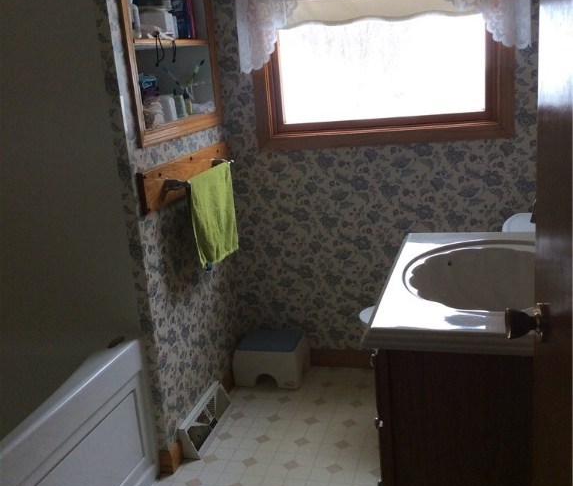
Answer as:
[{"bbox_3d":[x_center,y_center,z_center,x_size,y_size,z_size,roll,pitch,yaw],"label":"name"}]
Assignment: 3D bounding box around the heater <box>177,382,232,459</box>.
[{"bbox_3d":[-0.300,0.669,2.726,0.073,0.122,0.390,-1,16,16],"label":"heater"}]

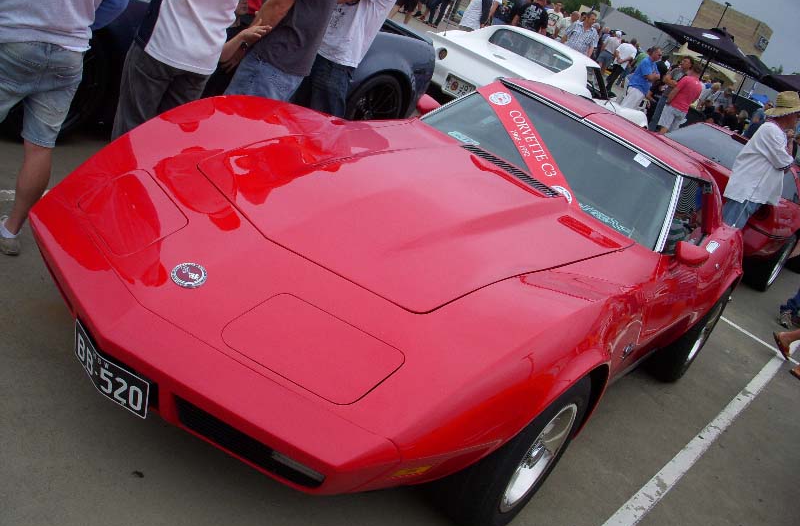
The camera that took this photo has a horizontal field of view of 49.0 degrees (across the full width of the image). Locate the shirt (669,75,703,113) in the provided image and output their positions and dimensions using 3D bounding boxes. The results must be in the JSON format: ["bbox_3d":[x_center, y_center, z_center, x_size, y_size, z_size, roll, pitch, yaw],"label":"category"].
[{"bbox_3d":[4.661,-2.746,14.312,0.510,0.660,0.330,14,21,-26],"label":"shirt"}]

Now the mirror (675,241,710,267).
[{"bbox_3d":[1.266,-0.037,3.800,0.160,0.095,0.115,32,20,25],"label":"mirror"}]

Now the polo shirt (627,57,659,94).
[{"bbox_3d":[4.083,-3.128,14.728,0.370,0.660,0.500,34,21,28],"label":"polo shirt"}]

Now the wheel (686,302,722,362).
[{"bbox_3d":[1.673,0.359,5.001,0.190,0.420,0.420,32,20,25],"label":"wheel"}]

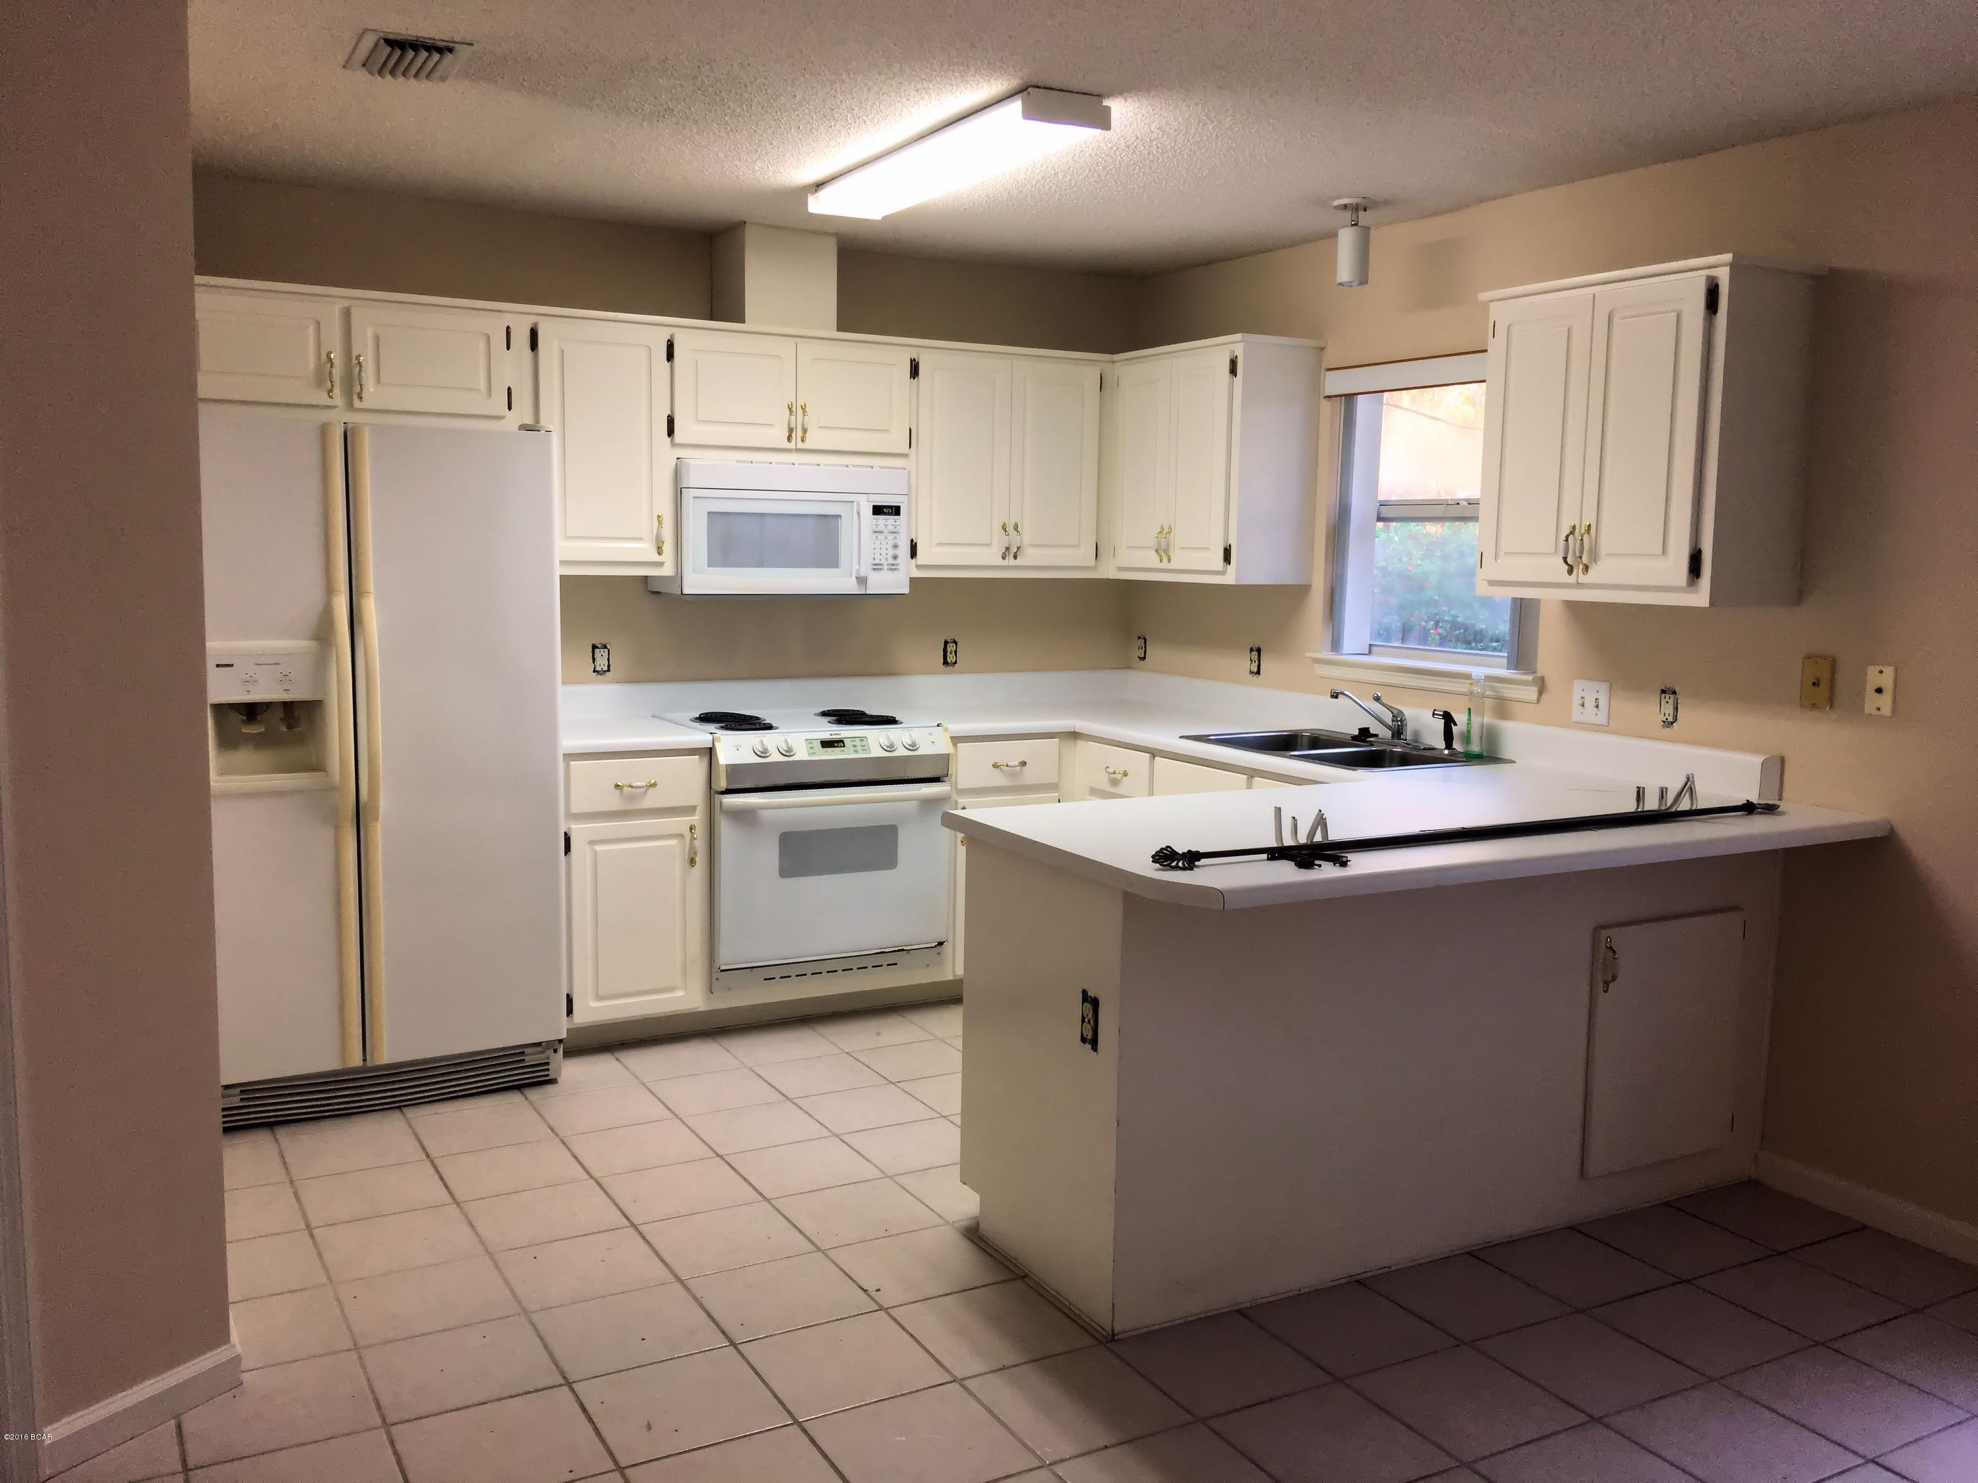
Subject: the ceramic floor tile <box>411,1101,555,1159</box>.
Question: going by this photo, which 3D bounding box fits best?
[{"bbox_3d":[-1.276,0.981,4.178,0.302,0.010,0.302,-3,7,-29],"label":"ceramic floor tile"}]

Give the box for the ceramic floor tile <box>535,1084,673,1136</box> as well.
[{"bbox_3d":[-1.003,0.965,4.327,0.291,0.010,0.291,-3,8,-29],"label":"ceramic floor tile"}]

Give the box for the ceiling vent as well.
[{"bbox_3d":[-1.228,-1.444,3.501,0.220,0.018,0.324,-3,8,-29],"label":"ceiling vent"}]

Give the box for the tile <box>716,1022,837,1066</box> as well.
[{"bbox_3d":[-0.628,0.907,4.931,0.300,0.010,0.300,-3,8,-29],"label":"tile"}]

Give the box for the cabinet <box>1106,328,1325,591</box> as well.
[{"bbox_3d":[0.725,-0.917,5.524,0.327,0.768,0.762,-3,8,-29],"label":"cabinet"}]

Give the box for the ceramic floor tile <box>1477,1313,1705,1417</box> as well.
[{"bbox_3d":[1.105,1.149,3.060,0.295,0.010,0.295,-3,8,-29],"label":"ceramic floor tile"}]

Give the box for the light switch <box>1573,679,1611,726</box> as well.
[{"bbox_3d":[1.583,-0.105,4.367,0.015,0.114,0.115,-3,8,-29],"label":"light switch"}]

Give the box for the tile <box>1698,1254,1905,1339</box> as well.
[{"bbox_3d":[1.639,1.125,3.356,0.295,0.010,0.295,-3,8,-29],"label":"tile"}]

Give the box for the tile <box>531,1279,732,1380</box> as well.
[{"bbox_3d":[-0.676,1.106,3.105,0.298,0.012,0.298,-3,8,-29],"label":"tile"}]

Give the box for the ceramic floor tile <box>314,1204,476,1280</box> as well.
[{"bbox_3d":[-1.242,1.056,3.500,0.291,0.010,0.291,-3,8,-29],"label":"ceramic floor tile"}]

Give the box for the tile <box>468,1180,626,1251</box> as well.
[{"bbox_3d":[-0.976,1.042,3.645,0.295,0.010,0.295,-3,8,-29],"label":"tile"}]

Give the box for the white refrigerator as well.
[{"bbox_3d":[-1.696,0.046,4.453,0.906,1.756,0.863,-3,8,-29],"label":"white refrigerator"}]

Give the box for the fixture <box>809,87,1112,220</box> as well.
[{"bbox_3d":[-0.117,-1.468,4.199,0.226,0.073,1.224,-3,8,-29],"label":"fixture"}]

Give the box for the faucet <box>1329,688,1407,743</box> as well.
[{"bbox_3d":[1.100,-0.074,4.791,0.251,0.156,0.080,-2,7,-21],"label":"faucet"}]

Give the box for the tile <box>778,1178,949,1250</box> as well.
[{"bbox_3d":[-0.291,1.056,3.695,0.300,0.010,0.300,-3,8,-29],"label":"tile"}]

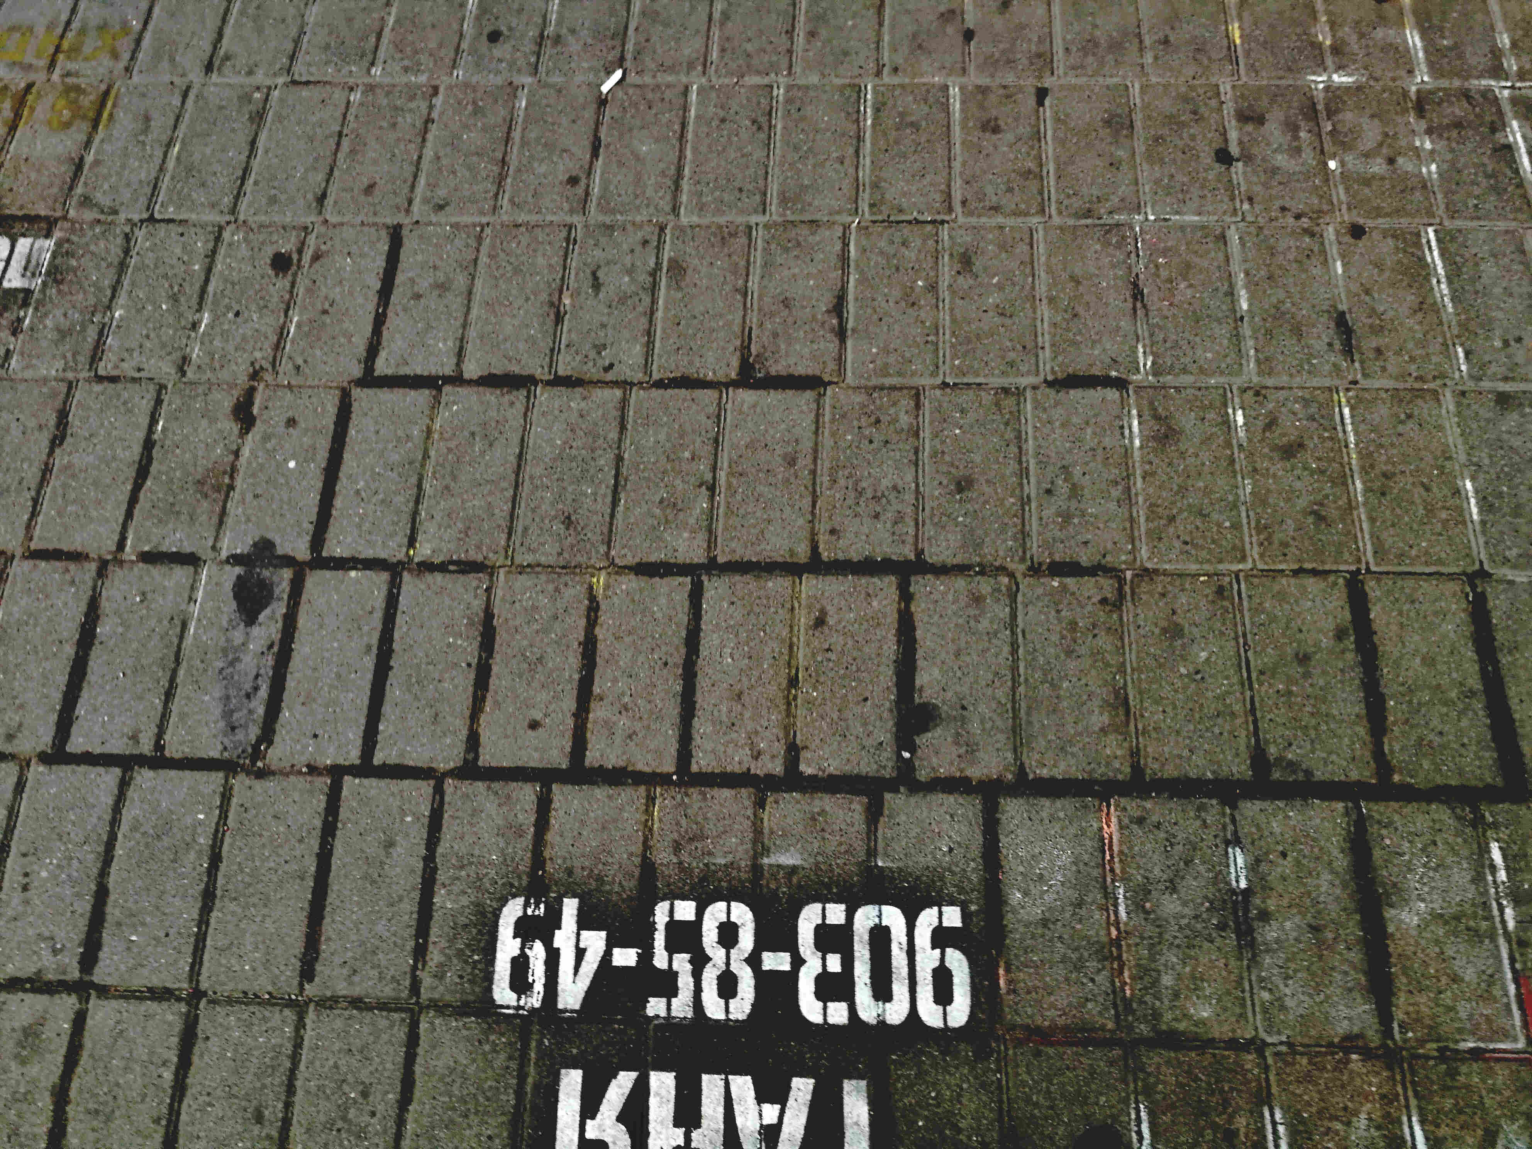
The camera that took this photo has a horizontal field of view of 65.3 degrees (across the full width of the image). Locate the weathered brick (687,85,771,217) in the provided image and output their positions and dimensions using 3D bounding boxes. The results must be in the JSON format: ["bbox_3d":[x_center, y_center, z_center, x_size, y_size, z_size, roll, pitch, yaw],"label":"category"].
[{"bbox_3d":[-0.039,-0.475,1.398,0.098,0.060,0.199,1,67,5],"label":"weathered brick"}]

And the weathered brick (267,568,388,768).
[{"bbox_3d":[-0.424,0.099,1.200,0.098,0.060,0.199,1,70,6],"label":"weathered brick"}]

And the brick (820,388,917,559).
[{"bbox_3d":[0.107,-0.092,1.221,0.098,0.060,0.199,1,68,6],"label":"brick"}]

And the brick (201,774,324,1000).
[{"bbox_3d":[-0.462,0.297,1.141,0.098,0.060,0.199,0,71,6],"label":"brick"}]

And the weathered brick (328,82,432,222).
[{"bbox_3d":[-0.462,-0.501,1.474,0.099,0.060,0.200,1,69,4],"label":"weathered brick"}]

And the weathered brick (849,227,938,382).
[{"bbox_3d":[0.147,-0.294,1.358,0.099,0.060,0.200,1,69,4],"label":"weathered brick"}]

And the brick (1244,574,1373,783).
[{"bbox_3d":[0.503,0.104,1.131,0.097,0.060,0.198,1,68,5],"label":"brick"}]

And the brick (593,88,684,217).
[{"bbox_3d":[-0.144,-0.484,1.418,0.097,0.060,0.198,1,68,5],"label":"brick"}]

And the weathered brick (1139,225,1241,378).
[{"bbox_3d":[0.469,-0.291,1.338,0.099,0.060,0.200,1,69,4],"label":"weathered brick"}]

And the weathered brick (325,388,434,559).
[{"bbox_3d":[-0.397,-0.097,1.266,0.098,0.060,0.199,1,69,5],"label":"weathered brick"}]

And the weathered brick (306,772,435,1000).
[{"bbox_3d":[-0.365,0.303,1.155,0.099,0.060,0.200,0,69,4],"label":"weathered brick"}]

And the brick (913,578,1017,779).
[{"bbox_3d":[0.187,0.103,1.137,0.098,0.060,0.199,0,69,6],"label":"brick"}]

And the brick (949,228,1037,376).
[{"bbox_3d":[0.242,-0.284,1.308,0.097,0.060,0.198,1,68,5],"label":"brick"}]

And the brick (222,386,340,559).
[{"bbox_3d":[-0.507,-0.100,1.290,0.097,0.060,0.198,1,68,5],"label":"brick"}]

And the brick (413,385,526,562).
[{"bbox_3d":[-0.305,-0.097,1.274,0.097,0.060,0.198,1,68,5],"label":"brick"}]

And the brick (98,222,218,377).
[{"bbox_3d":[-0.686,-0.304,1.387,0.097,0.060,0.198,1,68,5],"label":"brick"}]

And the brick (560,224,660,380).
[{"bbox_3d":[-0.173,-0.299,1.378,0.099,0.060,0.200,1,69,4],"label":"brick"}]

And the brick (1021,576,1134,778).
[{"bbox_3d":[0.287,0.103,1.126,0.098,0.060,0.199,0,69,6],"label":"brick"}]

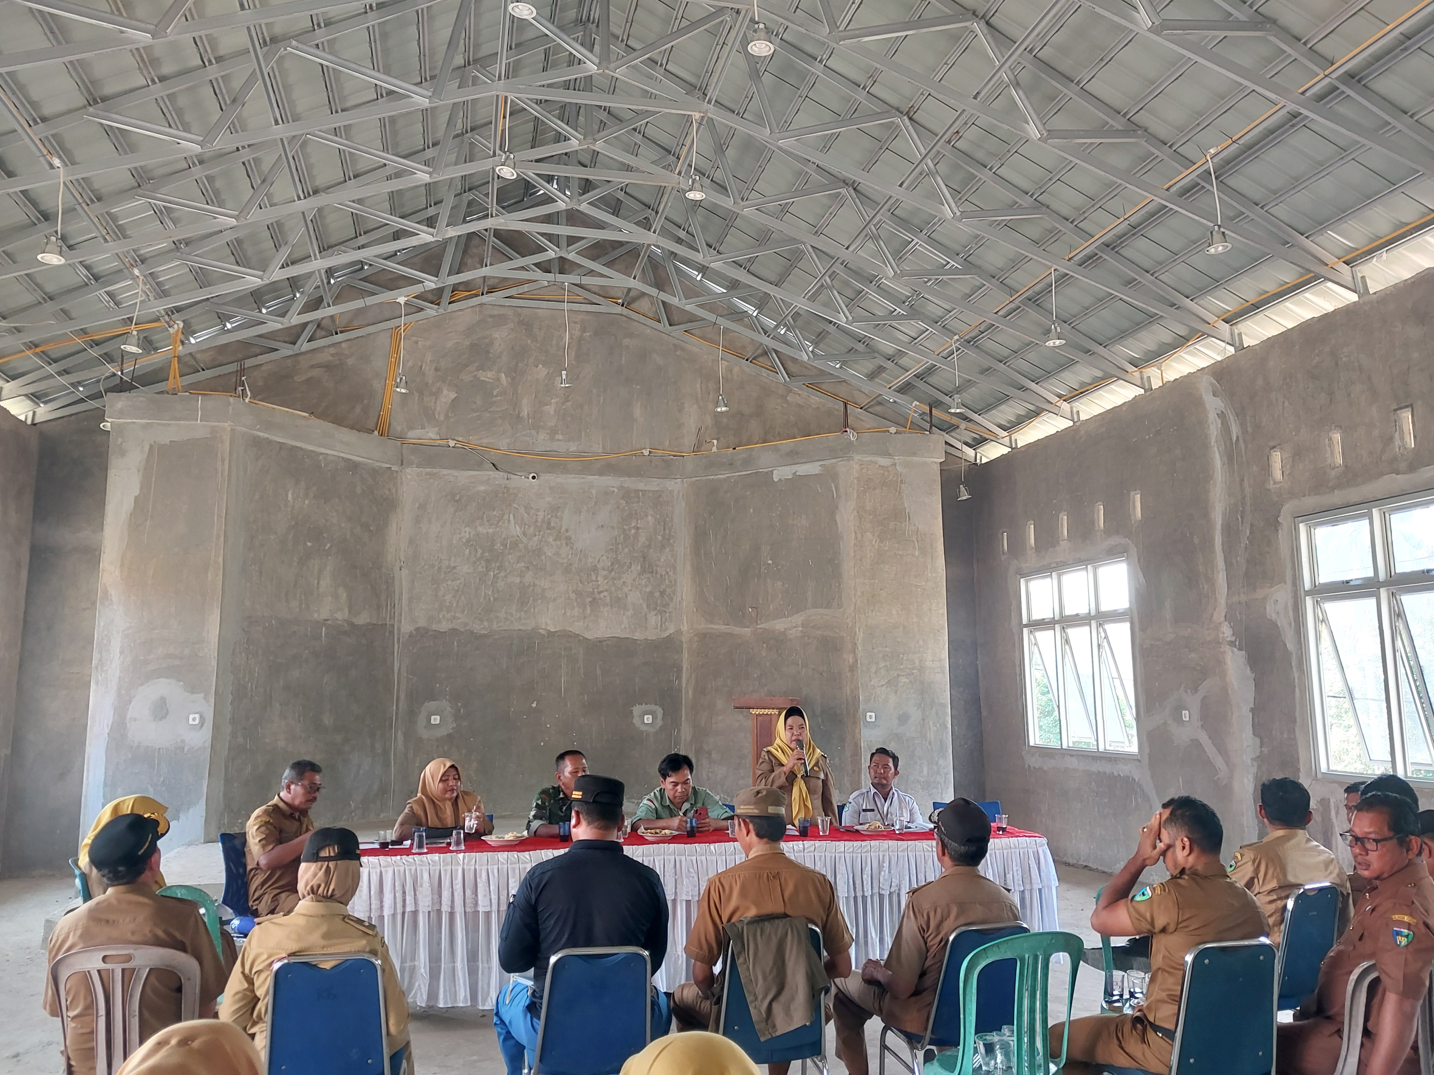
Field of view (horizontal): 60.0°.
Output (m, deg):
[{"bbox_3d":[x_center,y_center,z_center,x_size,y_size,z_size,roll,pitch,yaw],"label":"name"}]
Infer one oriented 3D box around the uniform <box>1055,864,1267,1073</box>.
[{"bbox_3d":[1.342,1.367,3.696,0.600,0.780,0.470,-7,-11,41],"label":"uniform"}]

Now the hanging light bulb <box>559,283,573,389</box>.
[{"bbox_3d":[-1.363,-1.833,11.200,0.140,0.960,0.140,2,-8,-14],"label":"hanging light bulb"}]

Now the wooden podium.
[{"bbox_3d":[0.415,1.920,10.100,0.560,1.180,0.450,1,-8,-9],"label":"wooden podium"}]

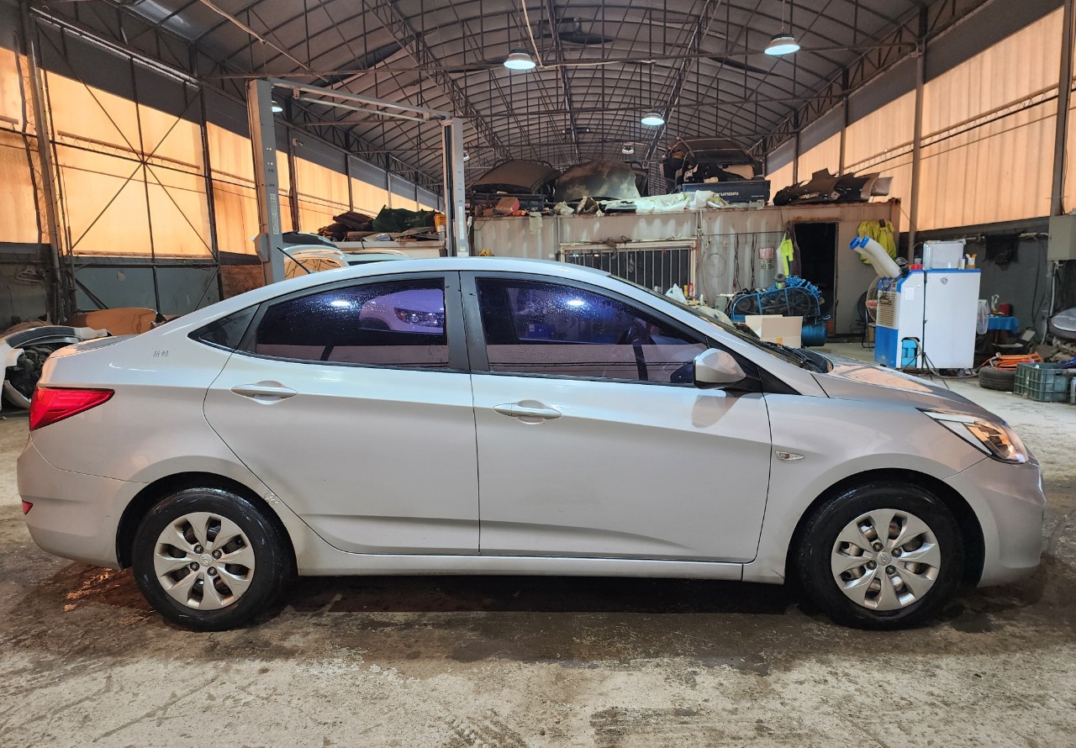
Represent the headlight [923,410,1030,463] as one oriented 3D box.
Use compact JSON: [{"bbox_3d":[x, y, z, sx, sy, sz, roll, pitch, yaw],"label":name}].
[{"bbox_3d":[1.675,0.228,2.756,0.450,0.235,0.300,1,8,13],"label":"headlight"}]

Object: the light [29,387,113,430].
[{"bbox_3d":[-1.827,0.136,2.844,0.450,0.190,0.250,-1,8,3],"label":"light"}]

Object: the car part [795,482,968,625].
[{"bbox_3d":[1.284,0.671,2.713,0.590,0.590,0.185,-1,8,3],"label":"car part"}]

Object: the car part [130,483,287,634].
[{"bbox_3d":[-1.282,0.711,2.841,0.590,0.590,0.185,-1,8,3],"label":"car part"}]

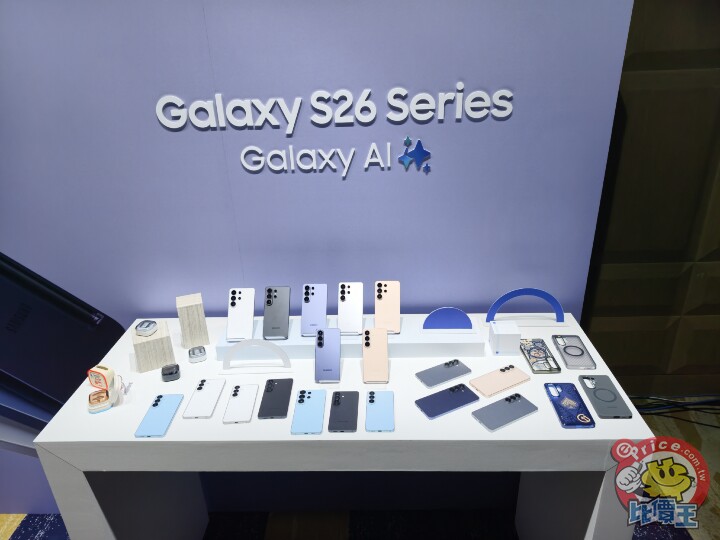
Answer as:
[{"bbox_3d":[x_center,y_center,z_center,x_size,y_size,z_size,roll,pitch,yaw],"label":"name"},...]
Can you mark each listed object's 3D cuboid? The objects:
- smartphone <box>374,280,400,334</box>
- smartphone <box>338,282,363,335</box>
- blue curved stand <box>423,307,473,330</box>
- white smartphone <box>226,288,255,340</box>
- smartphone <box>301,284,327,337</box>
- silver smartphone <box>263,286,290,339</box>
[{"bbox_3d":[0.087,0.117,1.579,0.078,0.164,0.008,1,-7,6],"label":"smartphone"},{"bbox_3d":[-0.030,0.121,1.581,0.078,0.164,0.008,1,-7,6],"label":"smartphone"},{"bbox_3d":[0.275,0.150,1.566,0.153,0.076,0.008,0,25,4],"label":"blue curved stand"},{"bbox_3d":[-0.374,0.140,1.566,0.078,0.164,0.008,1,-7,6],"label":"white smartphone"},{"bbox_3d":[-0.146,0.126,1.580,0.078,0.164,0.008,1,-7,6],"label":"smartphone"},{"bbox_3d":[-0.262,0.135,1.570,0.078,0.164,0.008,1,-7,6],"label":"silver smartphone"}]

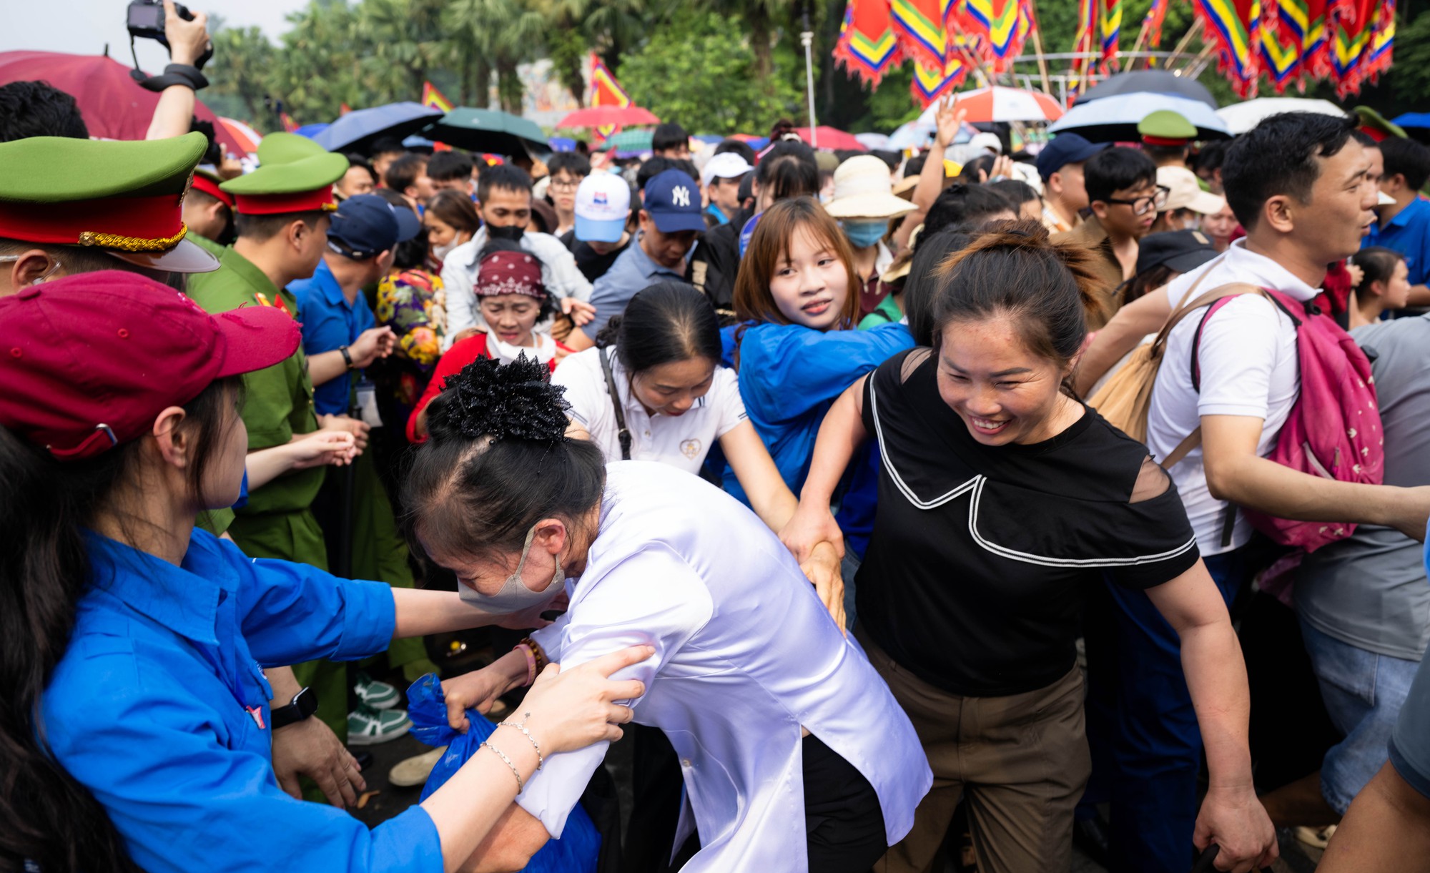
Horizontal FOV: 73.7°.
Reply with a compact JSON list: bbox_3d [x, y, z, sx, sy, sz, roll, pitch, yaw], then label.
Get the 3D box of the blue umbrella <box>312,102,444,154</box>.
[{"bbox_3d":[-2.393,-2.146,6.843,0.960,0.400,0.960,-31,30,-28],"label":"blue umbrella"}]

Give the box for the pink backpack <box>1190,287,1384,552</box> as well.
[{"bbox_3d":[0.913,-0.029,1.520,0.250,0.400,0.280,4,18,20],"label":"pink backpack"}]

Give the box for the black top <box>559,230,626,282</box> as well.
[{"bbox_3d":[-0.341,-0.378,3.049,0.470,0.580,0.290,-4,17,-5],"label":"black top"}]

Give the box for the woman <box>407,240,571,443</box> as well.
[{"bbox_3d":[-0.412,0.288,2.297,0.520,1.520,0.380,-5,17,-8],"label":"woman"}]

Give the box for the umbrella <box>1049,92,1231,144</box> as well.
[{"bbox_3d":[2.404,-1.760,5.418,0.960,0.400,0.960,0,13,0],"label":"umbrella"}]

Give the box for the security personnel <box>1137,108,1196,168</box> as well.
[{"bbox_3d":[2.082,-0.637,4.560,0.500,1.760,0.330,12,22,39],"label":"security personnel"}]

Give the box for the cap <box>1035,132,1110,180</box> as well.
[{"bbox_3d":[1.187,-0.923,3.150,0.270,0.150,0.180,-13,15,12],"label":"cap"}]

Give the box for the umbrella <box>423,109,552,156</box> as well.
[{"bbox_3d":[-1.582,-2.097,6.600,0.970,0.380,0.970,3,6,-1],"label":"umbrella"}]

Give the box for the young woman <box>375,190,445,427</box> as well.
[{"bbox_3d":[-1.000,0.014,3.144,0.380,1.560,0.450,-6,18,-14],"label":"young woman"}]

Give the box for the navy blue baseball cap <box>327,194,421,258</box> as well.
[{"bbox_3d":[-0.880,-0.540,2.450,0.175,0.145,0.260,11,29,38],"label":"navy blue baseball cap"}]

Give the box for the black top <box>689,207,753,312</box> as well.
[{"bbox_3d":[0.164,-0.379,2.783,0.500,0.580,0.280,-1,17,5],"label":"black top"}]

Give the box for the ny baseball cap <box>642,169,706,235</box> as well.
[{"bbox_3d":[-0.112,-0.660,2.680,0.180,0.150,0.260,-6,40,-13],"label":"ny baseball cap"}]

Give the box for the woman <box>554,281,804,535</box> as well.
[{"bbox_3d":[-0.091,0.449,1.840,0.550,1.480,0.650,-6,18,-14],"label":"woman"}]

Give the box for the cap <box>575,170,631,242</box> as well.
[{"bbox_3d":[-0.333,-0.680,2.830,0.180,0.155,0.260,-4,50,-7],"label":"cap"}]

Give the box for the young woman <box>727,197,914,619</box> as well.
[{"bbox_3d":[0.227,0.337,1.974,0.520,1.600,0.500,7,19,24],"label":"young woman"}]

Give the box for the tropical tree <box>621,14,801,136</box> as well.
[{"bbox_3d":[-0.029,-7.083,20.834,3.900,4.400,3.600,-1,18,0],"label":"tropical tree"}]

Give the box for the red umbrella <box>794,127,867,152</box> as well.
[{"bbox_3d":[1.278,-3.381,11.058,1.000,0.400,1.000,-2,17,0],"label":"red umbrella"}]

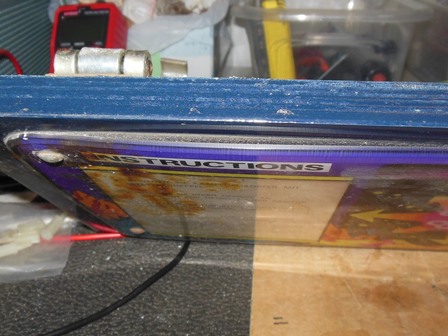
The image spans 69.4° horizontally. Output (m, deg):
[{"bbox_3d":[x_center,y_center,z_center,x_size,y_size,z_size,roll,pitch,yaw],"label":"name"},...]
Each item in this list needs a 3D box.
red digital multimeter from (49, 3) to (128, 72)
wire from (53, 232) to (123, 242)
[{"bbox_3d":[-0.160,-0.116,0.388,0.075,0.043,0.145,0,82,5],"label":"red digital multimeter"},{"bbox_3d":[-0.131,0.067,0.310,0.069,0.004,0.005,-1,61,-4],"label":"wire"}]

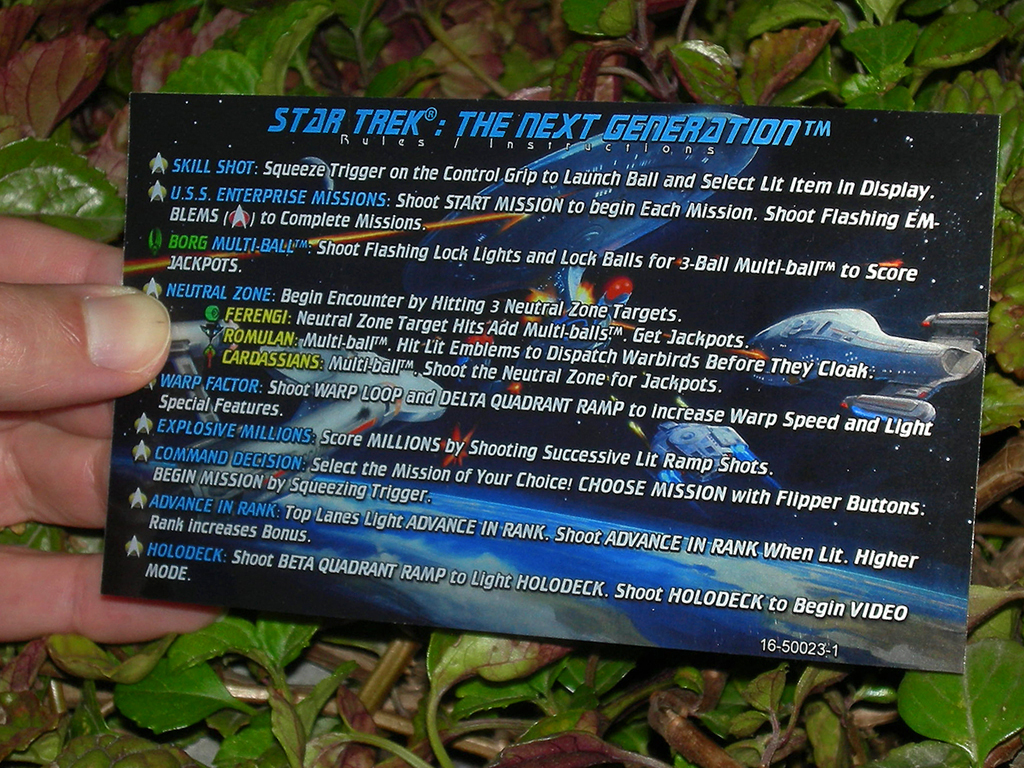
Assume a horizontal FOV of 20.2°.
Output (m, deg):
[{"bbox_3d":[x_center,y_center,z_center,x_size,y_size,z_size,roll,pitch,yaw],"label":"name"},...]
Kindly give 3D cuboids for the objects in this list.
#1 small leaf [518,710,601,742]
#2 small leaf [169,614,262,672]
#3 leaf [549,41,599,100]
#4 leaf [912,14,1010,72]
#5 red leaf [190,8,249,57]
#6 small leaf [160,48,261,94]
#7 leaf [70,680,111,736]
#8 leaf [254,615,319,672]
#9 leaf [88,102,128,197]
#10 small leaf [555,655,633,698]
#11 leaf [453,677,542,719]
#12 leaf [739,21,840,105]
[{"bbox_3d":[0.008,0.056,0.468,0.013,0.004,0.007,-16,45,-8],"label":"small leaf"},{"bbox_3d":[-0.050,0.044,0.488,0.017,0.006,0.009,0,52,0],"label":"small leaf"},{"bbox_3d":[0.011,-0.053,0.493,0.008,0.004,0.012,2,64,32],"label":"leaf"},{"bbox_3d":[0.079,-0.060,0.500,0.017,0.004,0.009,-23,43,-13],"label":"leaf"},{"bbox_3d":[-0.053,-0.064,0.520,0.012,0.004,0.006,-39,54,-6],"label":"red leaf"},{"bbox_3d":[-0.053,-0.054,0.508,0.018,0.007,0.011,0,52,0],"label":"small leaf"},{"bbox_3d":[-0.079,0.061,0.537,0.008,0.003,0.011,-4,67,-15],"label":"leaf"},{"bbox_3d":[-0.037,0.042,0.474,0.010,0.004,0.011,2,53,2],"label":"leaf"},{"bbox_3d":[-0.071,-0.041,0.508,0.010,0.009,0.014,0,52,0],"label":"leaf"},{"bbox_3d":[0.014,0.048,0.473,0.012,0.004,0.009,6,49,2],"label":"small leaf"},{"bbox_3d":[-0.003,0.059,0.535,0.016,0.004,0.009,-6,41,4],"label":"leaf"},{"bbox_3d":[0.046,-0.053,0.478,0.017,0.008,0.013,0,52,0],"label":"leaf"}]

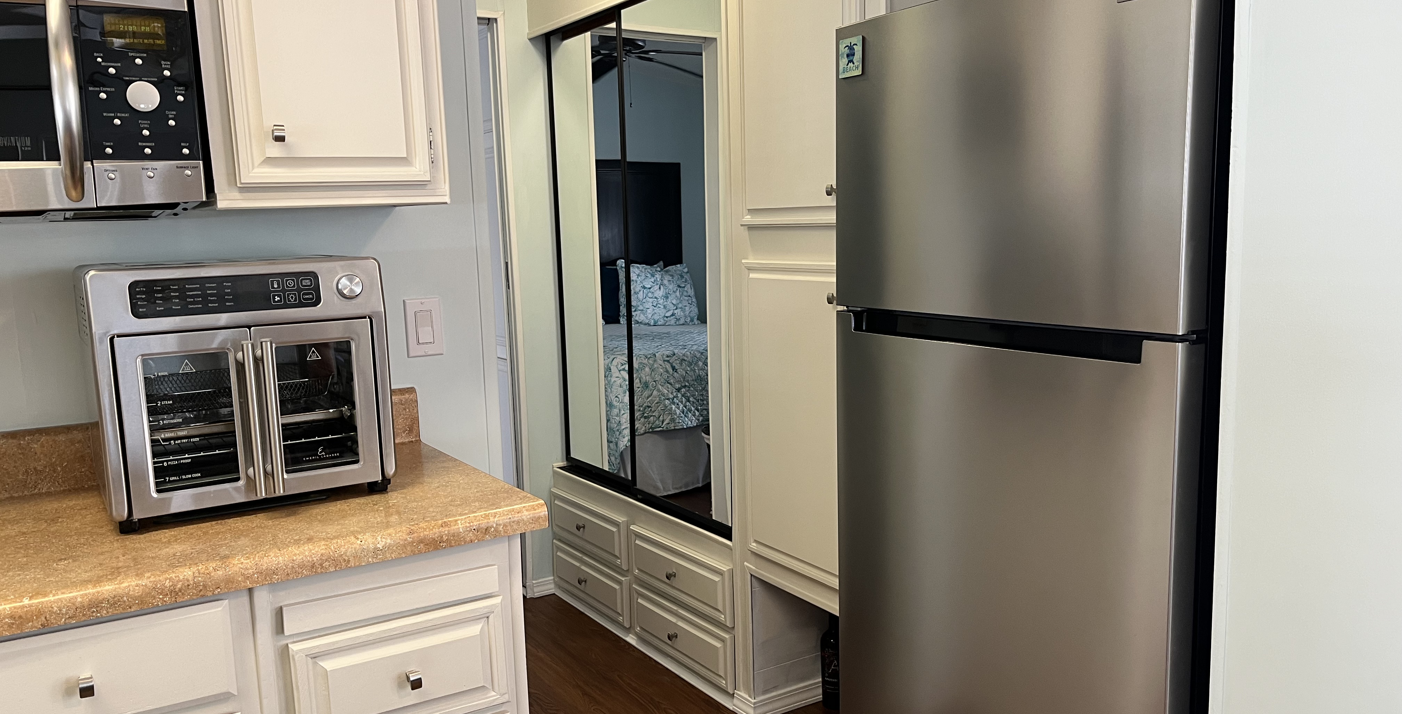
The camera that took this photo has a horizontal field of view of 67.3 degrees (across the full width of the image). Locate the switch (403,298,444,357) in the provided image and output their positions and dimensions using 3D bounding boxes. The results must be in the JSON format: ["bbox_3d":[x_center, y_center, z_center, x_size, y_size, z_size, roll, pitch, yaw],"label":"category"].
[{"bbox_3d":[-0.546,-0.058,2.077,0.070,0.115,0.013,-7,10,-30],"label":"switch"}]

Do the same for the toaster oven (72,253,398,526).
[{"bbox_3d":[-0.761,0.031,1.721,0.409,0.378,0.397,-7,10,-32],"label":"toaster oven"}]

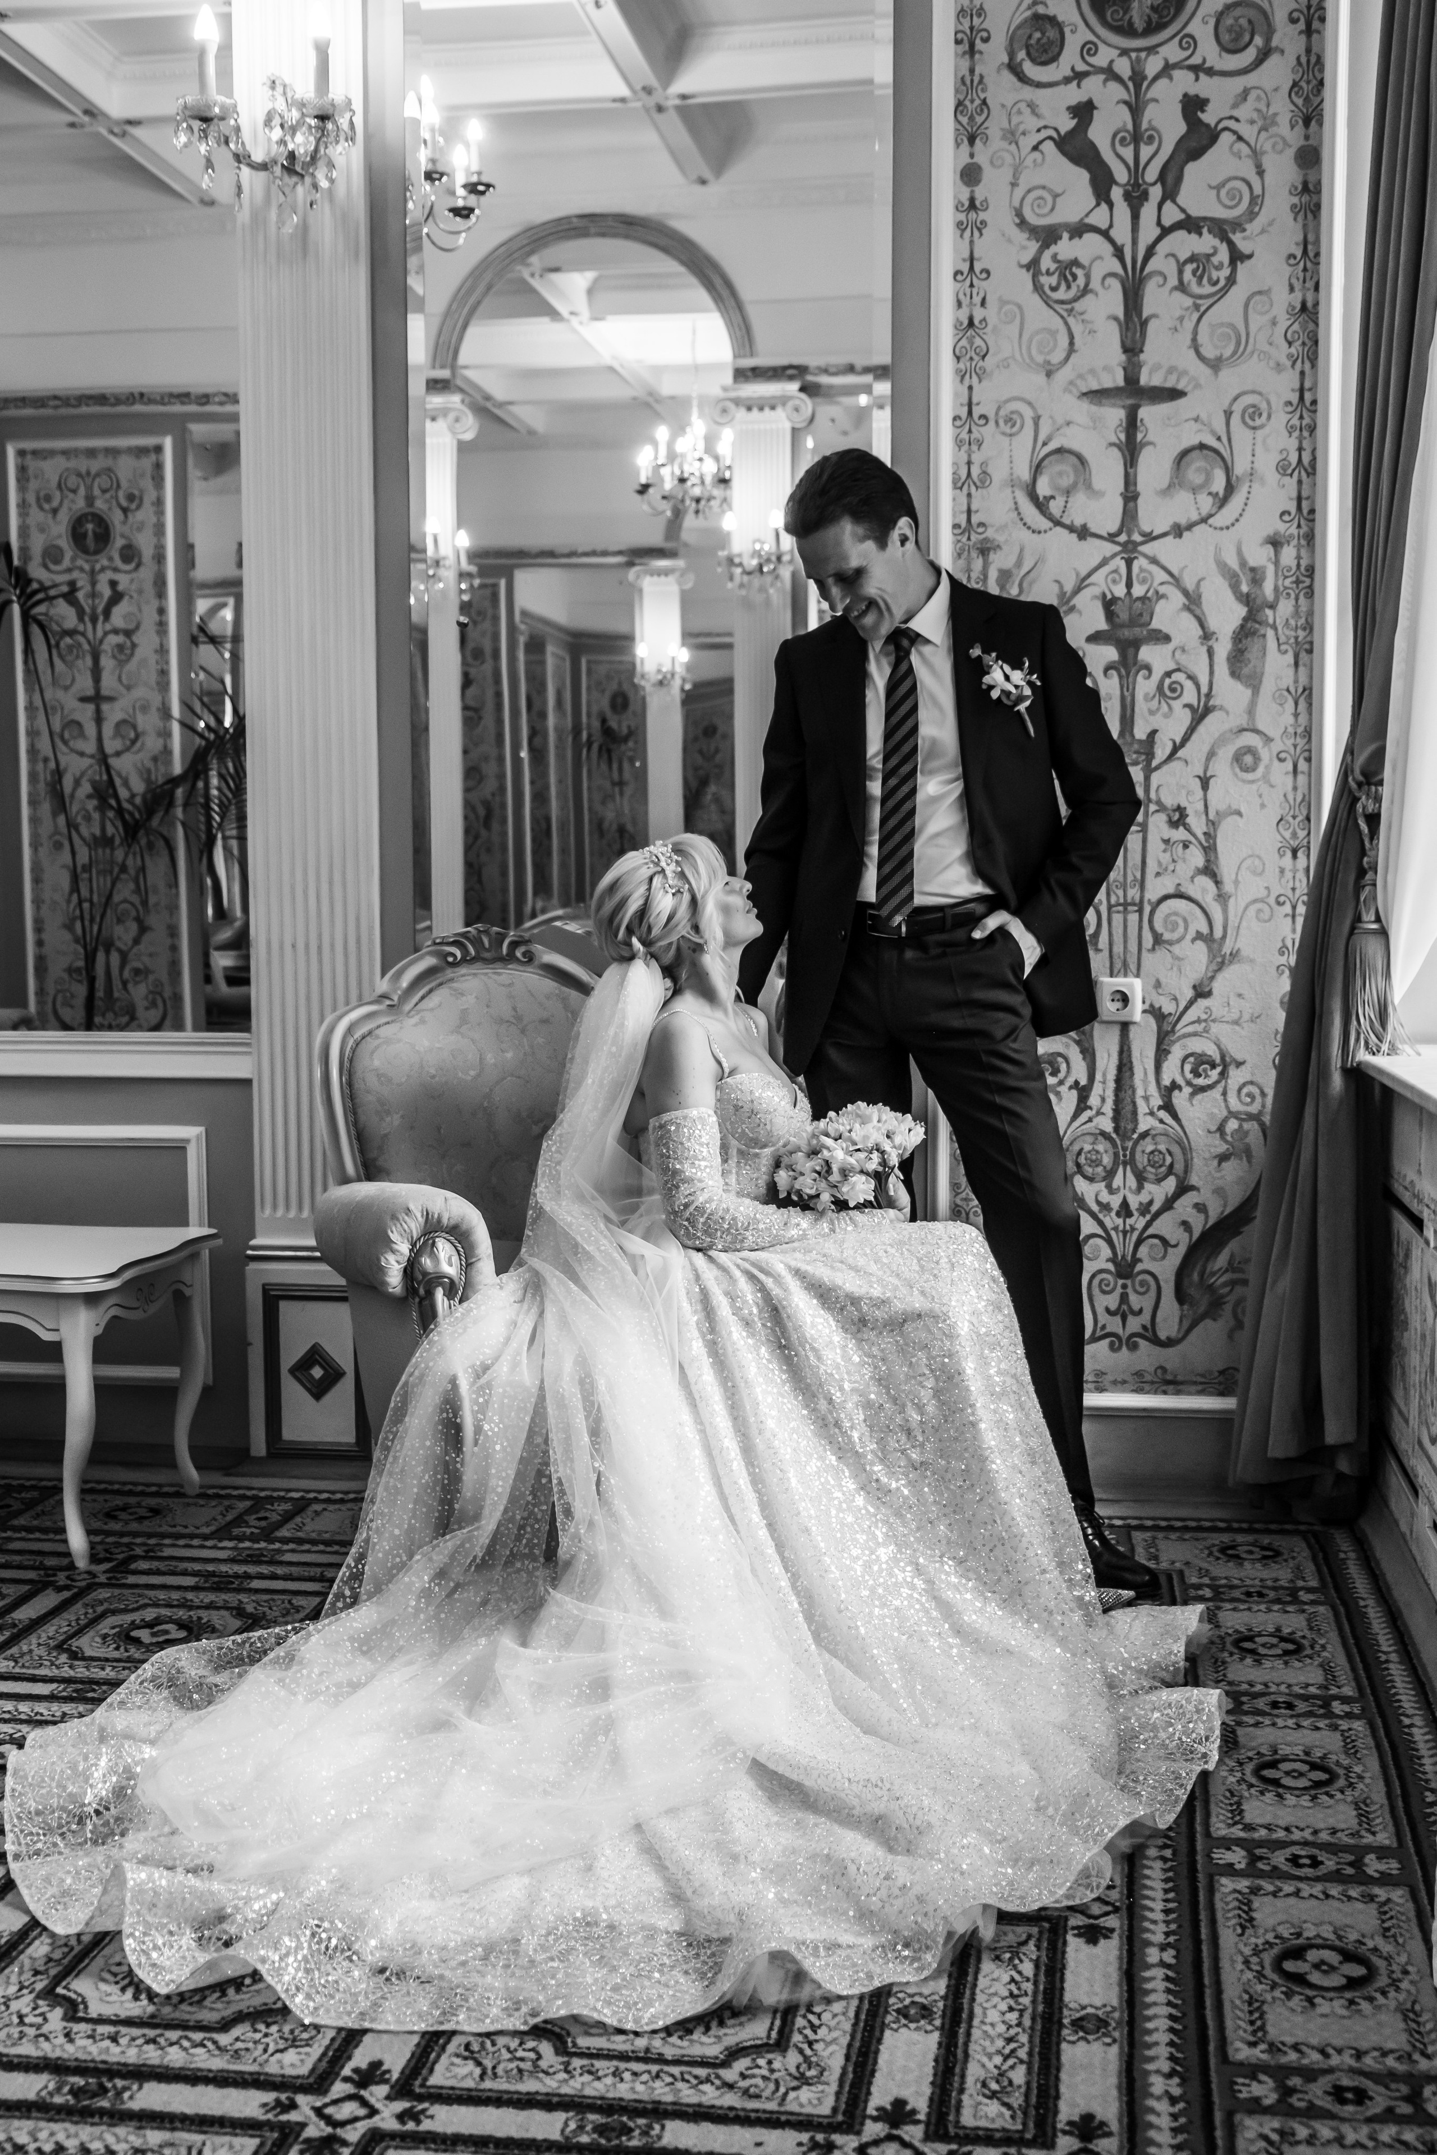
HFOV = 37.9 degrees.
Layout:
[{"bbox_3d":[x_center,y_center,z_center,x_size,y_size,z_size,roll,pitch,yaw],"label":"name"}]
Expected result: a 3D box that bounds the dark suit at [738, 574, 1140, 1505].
[{"bbox_3d":[0.360,-0.038,3.407,0.630,1.500,0.400,1,4,15],"label":"dark suit"}]

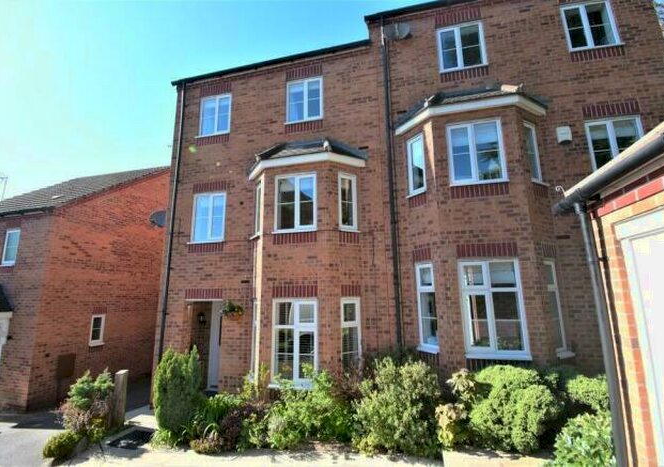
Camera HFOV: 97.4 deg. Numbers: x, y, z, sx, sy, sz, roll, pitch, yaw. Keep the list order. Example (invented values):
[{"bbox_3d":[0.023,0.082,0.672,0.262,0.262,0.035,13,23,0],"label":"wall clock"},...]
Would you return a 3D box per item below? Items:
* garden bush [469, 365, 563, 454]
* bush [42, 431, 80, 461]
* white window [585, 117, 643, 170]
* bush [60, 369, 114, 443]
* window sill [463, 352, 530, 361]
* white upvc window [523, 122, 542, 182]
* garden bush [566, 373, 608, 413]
[{"bbox_3d":[2.343,2.197,3.796,1.000,0.920,0.820,-3,-11,13],"label":"garden bush"},{"bbox_3d":[-4.138,3.252,4.475,0.430,0.320,0.520,-3,-11,13],"label":"bush"},{"bbox_3d":[4.901,-1.397,4.971,0.860,1.170,0.120,-3,-11,13],"label":"white window"},{"bbox_3d":[-4.388,3.008,5.250,0.760,1.000,0.720,-3,-11,13],"label":"bush"},{"bbox_3d":[2.514,1.869,4.427,0.919,0.060,0.130,-3,-11,13],"label":"window sill"},{"bbox_3d":[3.558,-1.406,5.146,0.440,1.130,0.120,6,-12,-31],"label":"white upvc window"},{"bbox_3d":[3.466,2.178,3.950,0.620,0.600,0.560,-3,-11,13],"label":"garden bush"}]

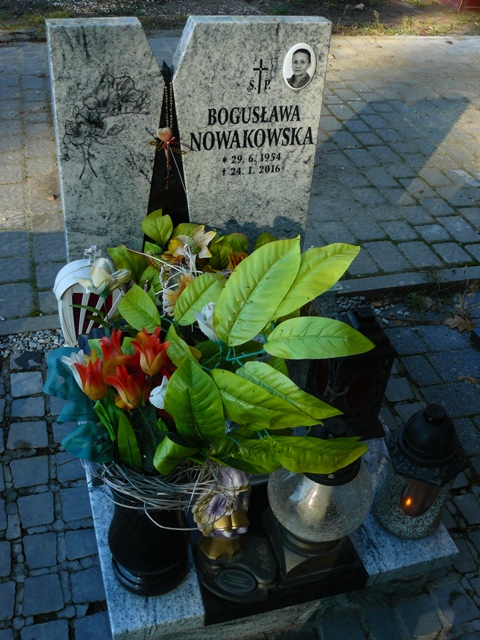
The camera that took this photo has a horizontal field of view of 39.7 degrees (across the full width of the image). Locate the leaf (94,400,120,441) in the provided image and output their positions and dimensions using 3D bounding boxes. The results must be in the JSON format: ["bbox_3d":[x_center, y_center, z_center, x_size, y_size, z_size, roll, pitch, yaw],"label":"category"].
[{"bbox_3d":[-0.207,0.157,1.040,0.030,0.080,0.020,-21,25,12],"label":"leaf"}]

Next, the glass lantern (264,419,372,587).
[{"bbox_3d":[0.141,0.297,1.184,0.190,0.365,0.190,-7,39,-15],"label":"glass lantern"}]

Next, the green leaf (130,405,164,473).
[{"bbox_3d":[-0.144,0.185,1.040,0.045,0.120,0.020,-1,27,4],"label":"green leaf"}]

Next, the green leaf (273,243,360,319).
[{"bbox_3d":[0.122,-0.062,1.080,0.185,0.035,0.080,-41,74,-3],"label":"green leaf"}]

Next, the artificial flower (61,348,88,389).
[{"bbox_3d":[-0.253,0.080,1.030,0.050,0.068,0.050,-21,26,15],"label":"artificial flower"}]

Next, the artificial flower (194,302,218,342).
[{"bbox_3d":[-0.055,0.004,1.120,0.048,0.068,0.045,-13,18,-3],"label":"artificial flower"}]

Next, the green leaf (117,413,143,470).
[{"bbox_3d":[-0.181,0.199,1.090,0.043,0.110,0.025,-3,17,-10],"label":"green leaf"}]

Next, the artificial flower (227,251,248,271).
[{"bbox_3d":[-0.003,-0.136,1.520,0.060,0.055,0.050,0,26,0],"label":"artificial flower"}]

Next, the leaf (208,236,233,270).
[{"bbox_3d":[-0.045,-0.153,1.530,0.055,0.080,0.030,2,21,-2],"label":"leaf"}]

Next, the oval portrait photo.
[{"bbox_3d":[0.148,-0.629,1.653,0.090,0.120,0.010,-7,39,-15],"label":"oval portrait photo"}]

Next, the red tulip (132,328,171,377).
[{"bbox_3d":[-0.133,0.049,1.000,0.058,0.068,0.056,4,33,0],"label":"red tulip"}]

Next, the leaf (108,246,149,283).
[{"bbox_3d":[-0.248,-0.121,1.480,0.075,0.035,0.110,-45,99,-17],"label":"leaf"}]

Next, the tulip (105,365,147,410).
[{"bbox_3d":[-0.179,0.106,1.049,0.056,0.066,0.056,-16,42,-7],"label":"tulip"}]

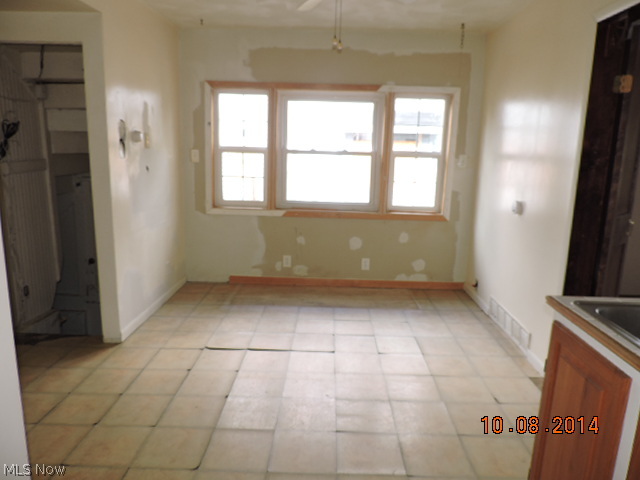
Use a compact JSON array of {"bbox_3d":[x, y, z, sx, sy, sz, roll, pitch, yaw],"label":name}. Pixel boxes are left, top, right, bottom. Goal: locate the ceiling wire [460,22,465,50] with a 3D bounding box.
[{"bbox_3d":[1.226,-1.750,3.820,0.022,0.212,0.022,1,11,2],"label":"ceiling wire"}]

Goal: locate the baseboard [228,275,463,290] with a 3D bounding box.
[{"bbox_3d":[0.256,0.435,4.460,2.355,0.083,0.017,1,11,2],"label":"baseboard"}]

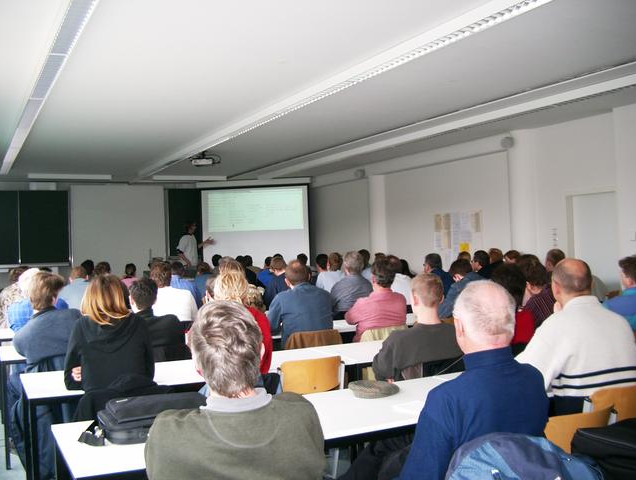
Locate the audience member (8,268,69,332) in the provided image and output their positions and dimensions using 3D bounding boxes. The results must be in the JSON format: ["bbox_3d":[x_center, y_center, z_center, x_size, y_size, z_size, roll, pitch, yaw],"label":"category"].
[{"bbox_3d":[-2.477,0.916,6.050,0.540,1.340,0.800,-1,0,-23],"label":"audience member"}]

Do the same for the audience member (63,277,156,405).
[{"bbox_3d":[-1.115,0.848,3.471,0.460,1.330,0.750,-1,-1,-27],"label":"audience member"}]

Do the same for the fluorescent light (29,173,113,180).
[{"bbox_3d":[-4.625,-1.179,12.814,1.480,0.090,0.150,-1,-1,-27],"label":"fluorescent light"}]

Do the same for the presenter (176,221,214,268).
[{"bbox_3d":[-2.155,0.565,11.995,0.500,1.780,0.600,-1,-1,30],"label":"presenter"}]

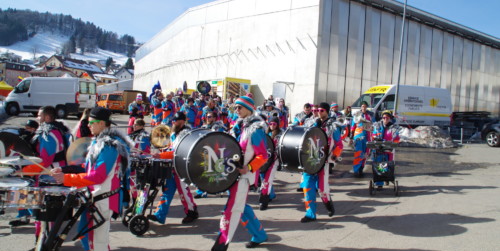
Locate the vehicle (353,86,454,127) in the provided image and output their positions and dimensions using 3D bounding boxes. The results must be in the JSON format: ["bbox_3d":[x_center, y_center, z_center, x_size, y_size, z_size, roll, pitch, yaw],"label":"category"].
[{"bbox_3d":[8.280,-0.959,21.251,6.100,2.530,2.050,1,5,-19],"label":"vehicle"}]

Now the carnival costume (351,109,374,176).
[{"bbox_3d":[2.709,0.467,9.030,0.620,1.580,0.500,5,6,25],"label":"carnival costume"}]

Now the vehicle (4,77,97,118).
[{"bbox_3d":[-11.700,-1.678,21.900,5.050,2.270,2.050,3,5,8],"label":"vehicle"}]

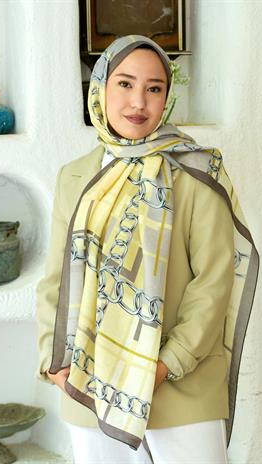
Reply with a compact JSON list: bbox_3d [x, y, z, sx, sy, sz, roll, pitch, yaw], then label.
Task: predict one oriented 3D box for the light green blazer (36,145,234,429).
[{"bbox_3d":[0.010,0.123,2.040,0.460,0.640,0.290,0,1,22],"label":"light green blazer"}]

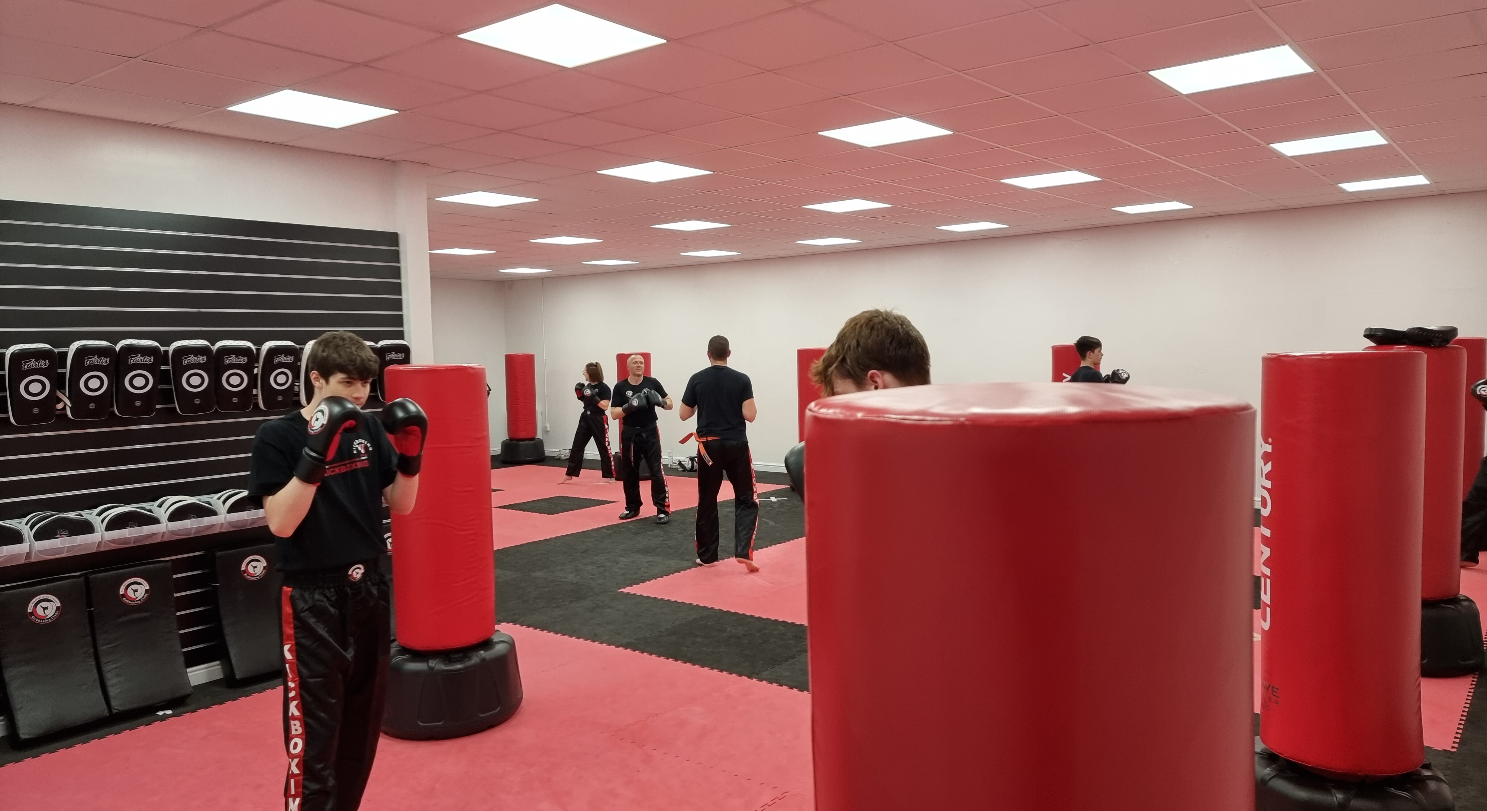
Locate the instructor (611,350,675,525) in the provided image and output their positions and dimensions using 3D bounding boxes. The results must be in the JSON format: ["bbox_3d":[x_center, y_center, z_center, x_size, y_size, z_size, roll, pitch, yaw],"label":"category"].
[{"bbox_3d":[-1.035,0.318,10.454,0.620,1.690,0.500,-1,3,2],"label":"instructor"}]

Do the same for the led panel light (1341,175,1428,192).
[{"bbox_3d":[5.236,-1.816,8.418,0.595,0.035,0.595,1,4,39],"label":"led panel light"}]

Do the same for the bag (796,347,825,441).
[{"bbox_3d":[0.905,-0.011,12.542,0.460,1.316,0.460,-1,3,0],"label":"bag"}]

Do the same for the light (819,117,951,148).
[{"bbox_3d":[0.812,-1.553,5.843,0.595,0.030,0.595,1,4,38],"label":"light"}]

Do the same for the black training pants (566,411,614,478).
[{"bbox_3d":[-2.048,0.532,13.779,0.570,0.920,0.420,1,4,37],"label":"black training pants"}]

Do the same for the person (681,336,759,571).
[{"bbox_3d":[-0.190,0.362,8.184,0.610,1.810,0.500,-2,3,-2],"label":"person"}]

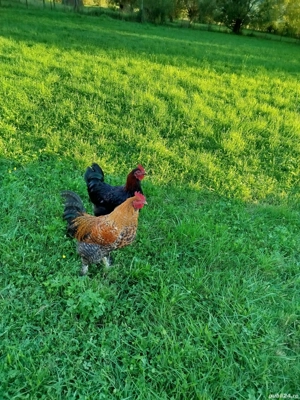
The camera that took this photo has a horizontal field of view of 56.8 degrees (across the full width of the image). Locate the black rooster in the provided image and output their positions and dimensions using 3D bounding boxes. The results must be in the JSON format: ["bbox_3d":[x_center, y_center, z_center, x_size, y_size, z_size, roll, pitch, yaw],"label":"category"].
[{"bbox_3d":[-0.225,0.001,1.871,0.400,0.470,0.200,1,35,-7],"label":"black rooster"}]

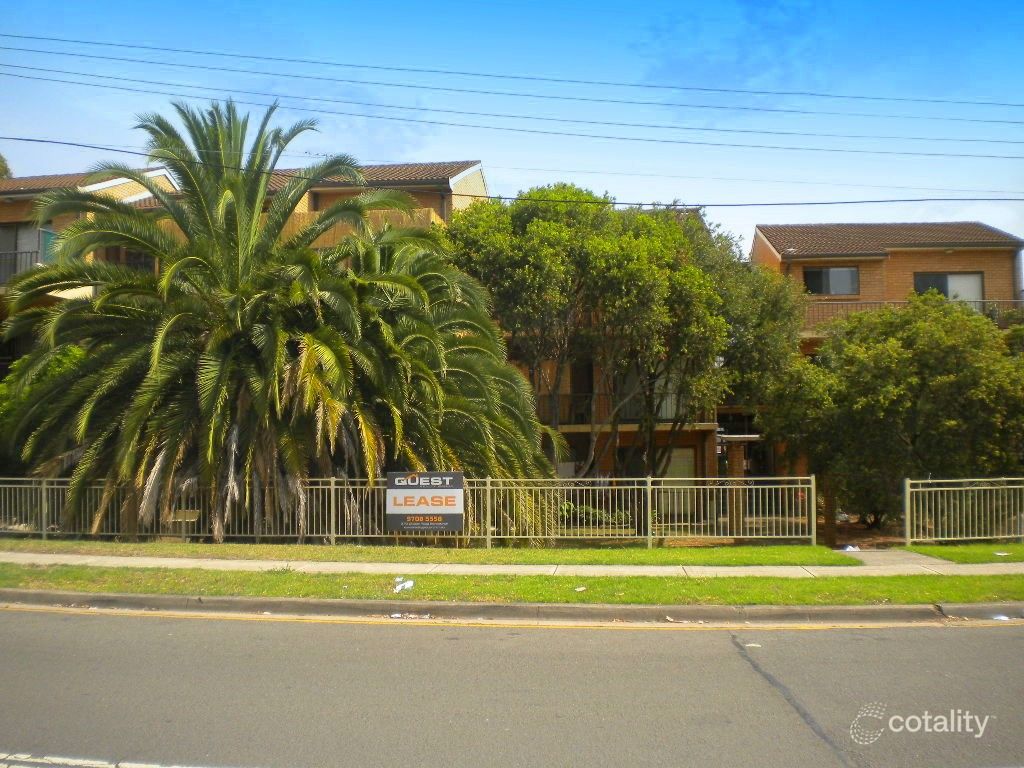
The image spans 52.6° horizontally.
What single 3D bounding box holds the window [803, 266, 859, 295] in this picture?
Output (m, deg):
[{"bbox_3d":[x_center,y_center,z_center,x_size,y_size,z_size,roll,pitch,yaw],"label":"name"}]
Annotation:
[{"bbox_3d":[9.807,-3.184,31.850,1.700,0.870,0.140,-1,-2,6],"label":"window"}]

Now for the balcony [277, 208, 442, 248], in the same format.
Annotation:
[{"bbox_3d":[-3.671,-3.634,25.858,3.680,0.960,2.000,-1,-2,6],"label":"balcony"}]

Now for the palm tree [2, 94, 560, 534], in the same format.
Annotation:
[{"bbox_3d":[-4.562,-1.290,20.065,10.200,8.360,8.000,-1,-2,6],"label":"palm tree"}]

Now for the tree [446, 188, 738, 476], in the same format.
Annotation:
[{"bbox_3d":[1.665,-0.493,21.534,6.000,6.987,5.400,-1,-2,6],"label":"tree"}]

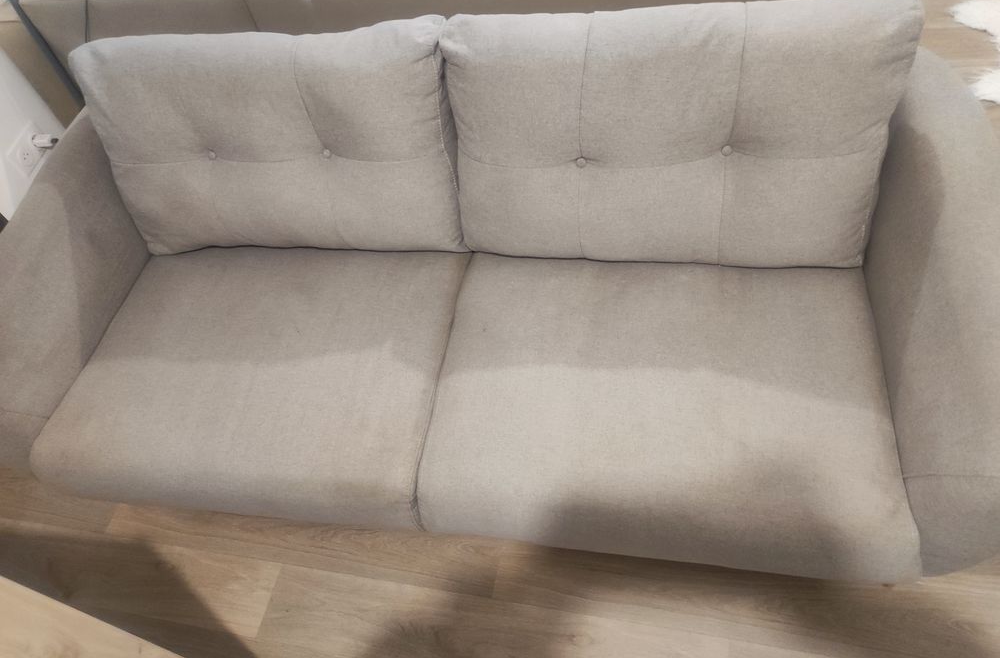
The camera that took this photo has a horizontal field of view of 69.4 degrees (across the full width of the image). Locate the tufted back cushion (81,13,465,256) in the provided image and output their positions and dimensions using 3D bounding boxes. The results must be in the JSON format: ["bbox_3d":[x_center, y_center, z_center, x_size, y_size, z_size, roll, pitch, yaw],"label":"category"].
[{"bbox_3d":[-0.458,-0.405,1.586,0.775,0.475,0.175,2,40,12],"label":"tufted back cushion"}]

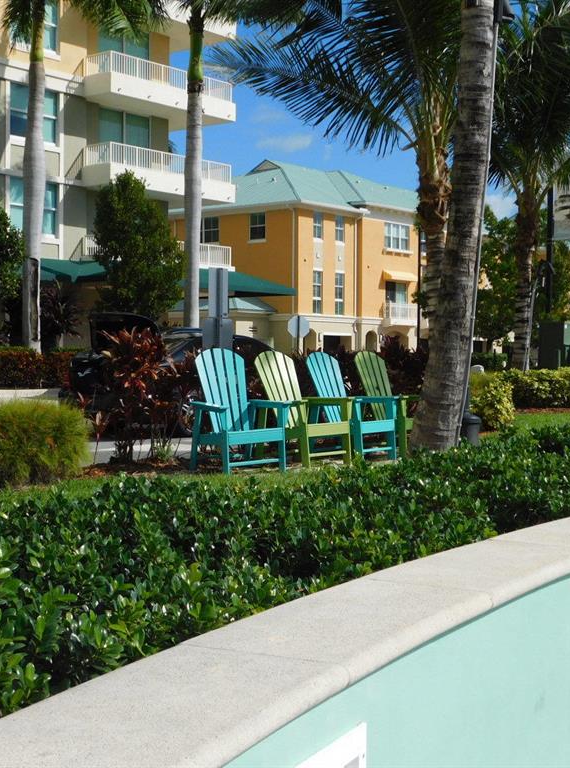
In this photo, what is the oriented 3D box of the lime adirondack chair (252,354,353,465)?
[{"bbox_3d":[0.134,0.202,10.454,0.692,1.036,0.809,-2,1,-44],"label":"lime adirondack chair"}]

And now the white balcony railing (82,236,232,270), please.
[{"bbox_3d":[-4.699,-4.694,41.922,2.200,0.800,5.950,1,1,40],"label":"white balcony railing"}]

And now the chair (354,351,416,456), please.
[{"bbox_3d":[1.075,0.180,11.571,0.809,1.036,0.692,0,1,45],"label":"chair"}]

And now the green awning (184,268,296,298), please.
[{"bbox_3d":[-2.375,-3.763,42.396,2.900,1.000,5.100,1,1,40],"label":"green awning"}]

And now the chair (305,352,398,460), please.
[{"bbox_3d":[0.600,0.200,11.144,0.809,1.036,0.692,0,1,42],"label":"chair"}]

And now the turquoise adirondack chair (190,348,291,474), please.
[{"bbox_3d":[-0.396,0.226,9.803,0.692,1.036,0.809,-1,1,-28],"label":"turquoise adirondack chair"}]

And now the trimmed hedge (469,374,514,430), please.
[{"bbox_3d":[2.812,0.236,16.204,0.720,0.820,0.720,0,1,0],"label":"trimmed hedge"}]

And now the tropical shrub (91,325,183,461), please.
[{"bbox_3d":[-1.412,0.081,11.402,0.920,1.270,0.850,0,1,0],"label":"tropical shrub"}]

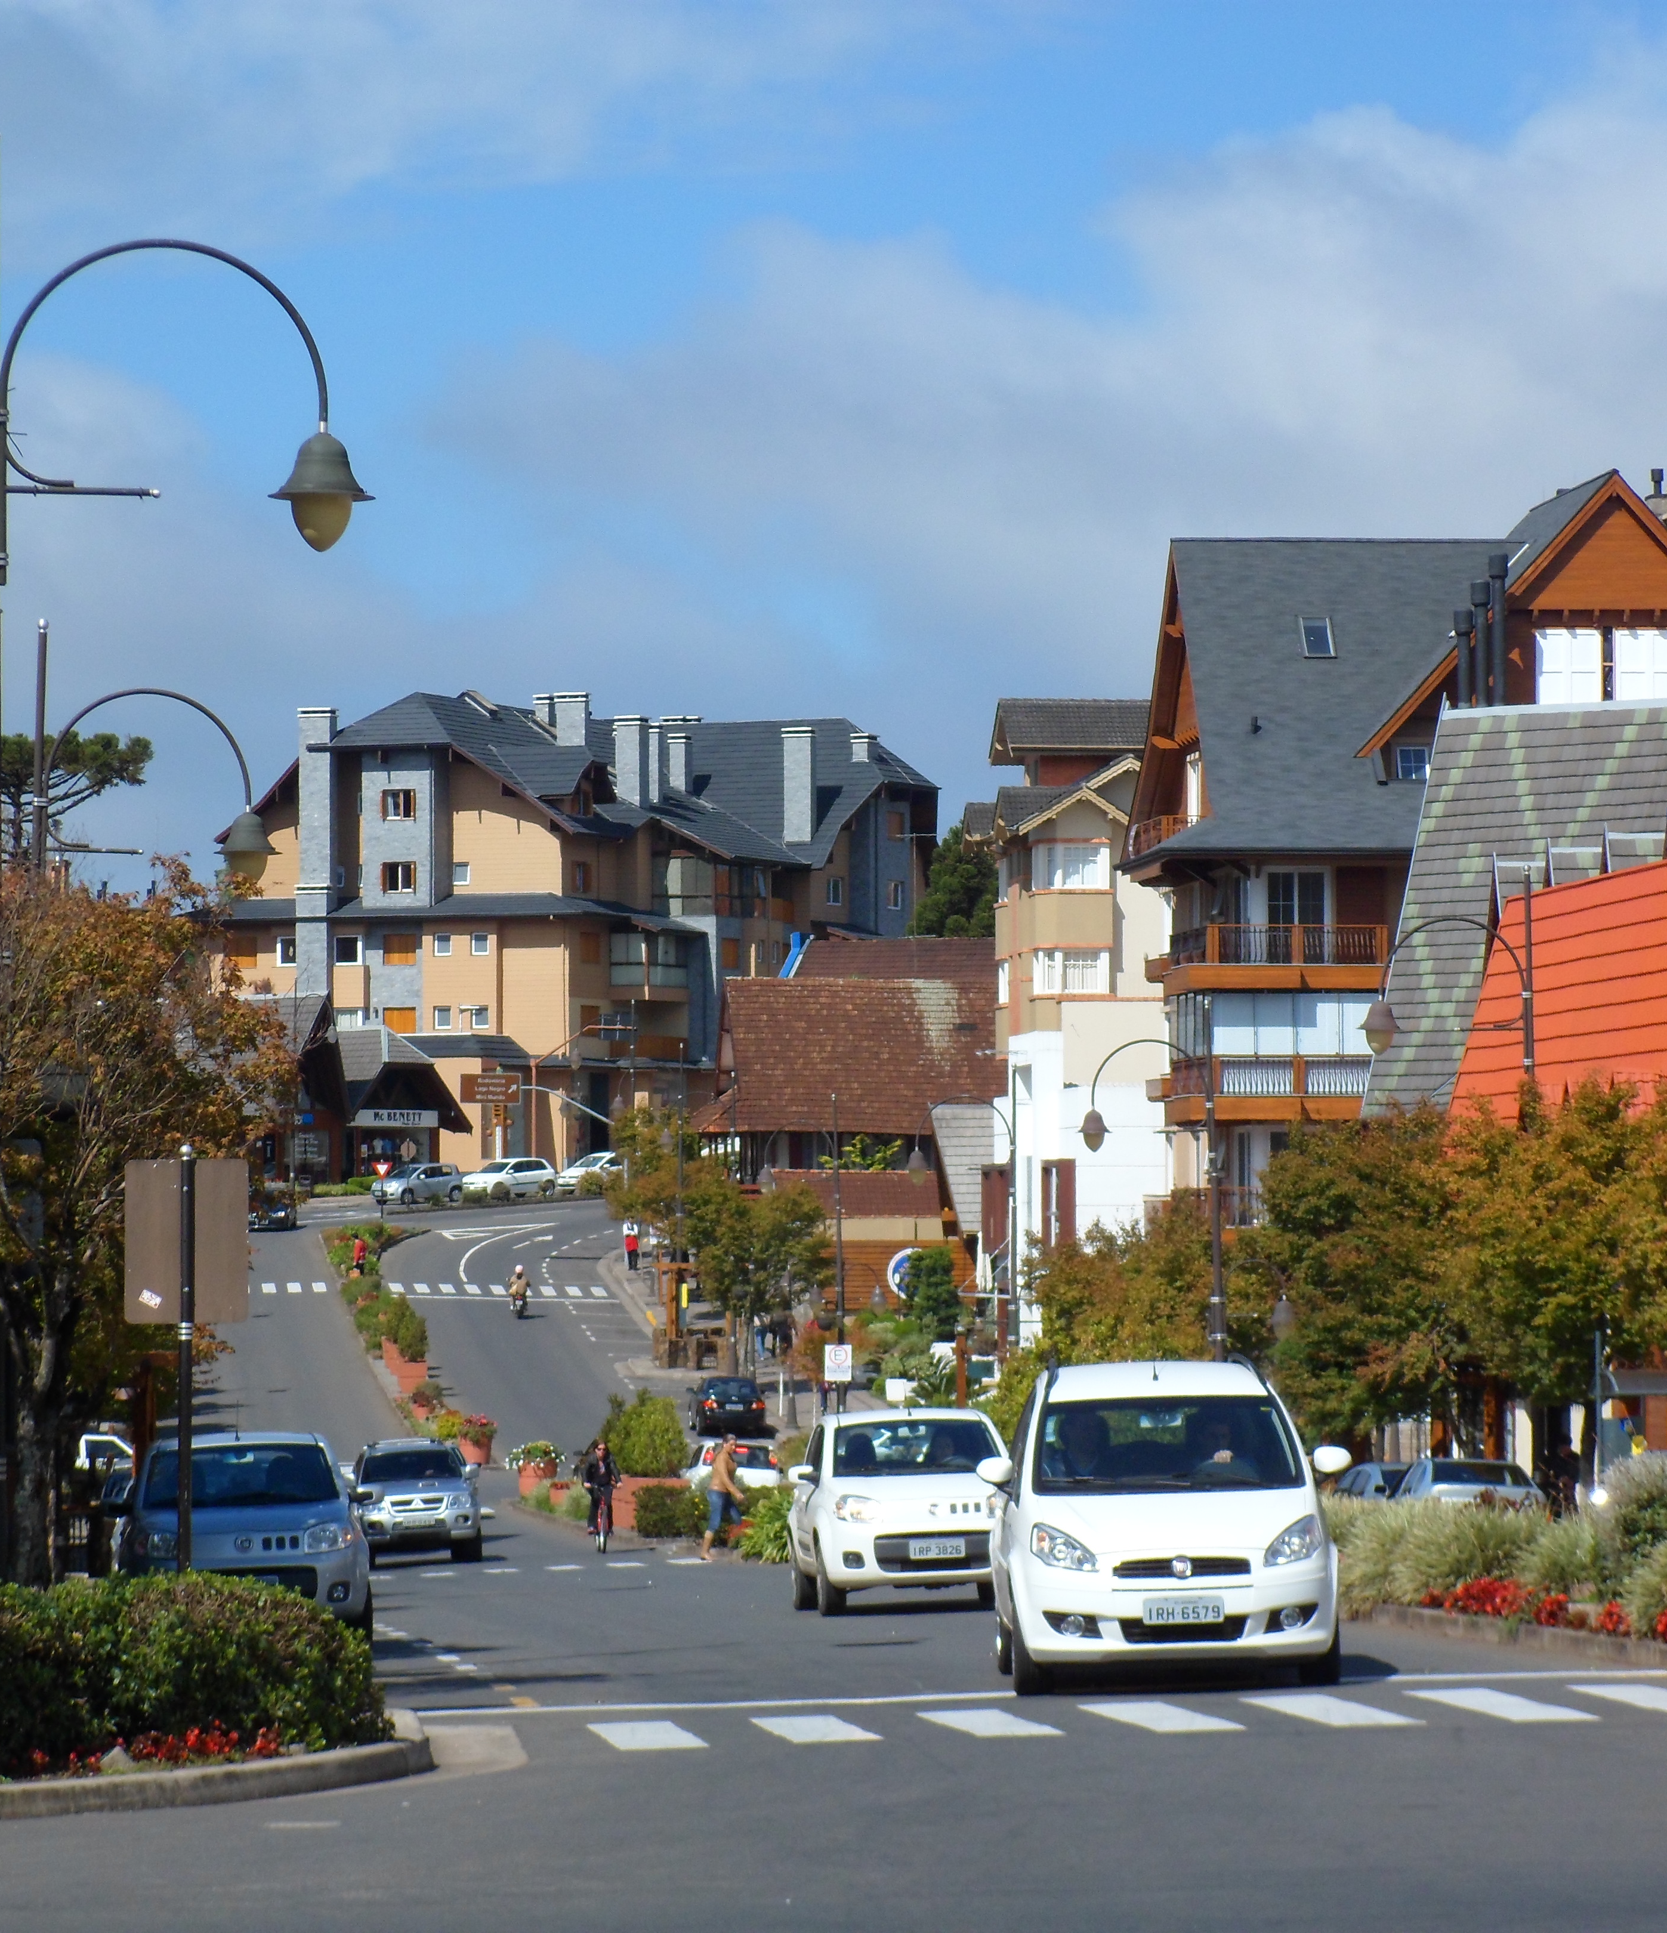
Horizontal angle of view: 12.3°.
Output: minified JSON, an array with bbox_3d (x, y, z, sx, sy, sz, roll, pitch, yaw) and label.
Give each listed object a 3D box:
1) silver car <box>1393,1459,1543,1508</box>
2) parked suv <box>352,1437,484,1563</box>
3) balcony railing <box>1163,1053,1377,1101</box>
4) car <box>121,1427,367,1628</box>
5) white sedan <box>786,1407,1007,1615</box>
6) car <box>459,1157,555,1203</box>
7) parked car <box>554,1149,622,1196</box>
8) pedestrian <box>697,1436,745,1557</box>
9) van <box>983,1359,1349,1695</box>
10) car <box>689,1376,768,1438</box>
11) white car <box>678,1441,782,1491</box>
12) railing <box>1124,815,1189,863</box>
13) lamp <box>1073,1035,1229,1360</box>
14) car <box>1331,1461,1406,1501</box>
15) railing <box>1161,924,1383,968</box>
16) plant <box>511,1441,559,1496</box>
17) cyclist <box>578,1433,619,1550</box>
[{"bbox_3d":[7.980,6.860,97.000,1.670,1.430,4.100,0,-2,-2],"label":"silver car"},{"bbox_3d":[-5.810,7.350,106.500,1.800,1.770,4.600,-3,-3,-6],"label":"parked suv"},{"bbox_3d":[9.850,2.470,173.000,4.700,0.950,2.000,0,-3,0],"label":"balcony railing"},{"bbox_3d":[-4.000,3.910,52.700,1.640,1.490,3.770,0,-3,-5],"label":"car"},{"bbox_3d":[0.604,3.960,56.300,1.680,1.490,3.770,0,-3,-5],"label":"white sedan"},{"bbox_3d":[-12.057,7.923,288.000,1.680,1.480,3.950,-2,-3,44],"label":"car"},{"bbox_3d":[-8.870,8.130,302.000,4.100,1.550,1.720,1,-3,-42],"label":"parked car"},{"bbox_3d":[-1.500,7.058,103.000,0.600,1.680,0.500,0,-2,0],"label":"pedestrian"},{"bbox_3d":[1.700,2.940,40.650,1.720,1.690,3.930,0,-3,-1],"label":"van"},{"bbox_3d":[-2.810,11.790,208.300,1.740,1.470,4.500,0,1,-5],"label":"car"},{"bbox_3d":[-2.160,10.930,166.000,1.700,1.480,3.950,0,-2,-7],"label":"white car"},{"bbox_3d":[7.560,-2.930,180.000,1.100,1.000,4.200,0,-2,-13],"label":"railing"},{"bbox_3d":[4.987,4.861,121.000,2.400,8.400,0.550,0,-2,-3],"label":"lamp"},{"bbox_3d":[7.850,7.680,108.500,1.700,1.460,4.150,0,-3,-8],"label":"car"},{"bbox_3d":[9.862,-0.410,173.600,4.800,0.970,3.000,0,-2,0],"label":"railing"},{"bbox_3d":[-6.140,10.400,160.000,1.150,1.150,1.150,0,-2,0],"label":"plant"},{"bbox_3d":[-3.230,7.330,107.300,0.530,1.600,1.720,0,-3,-5],"label":"cyclist"}]

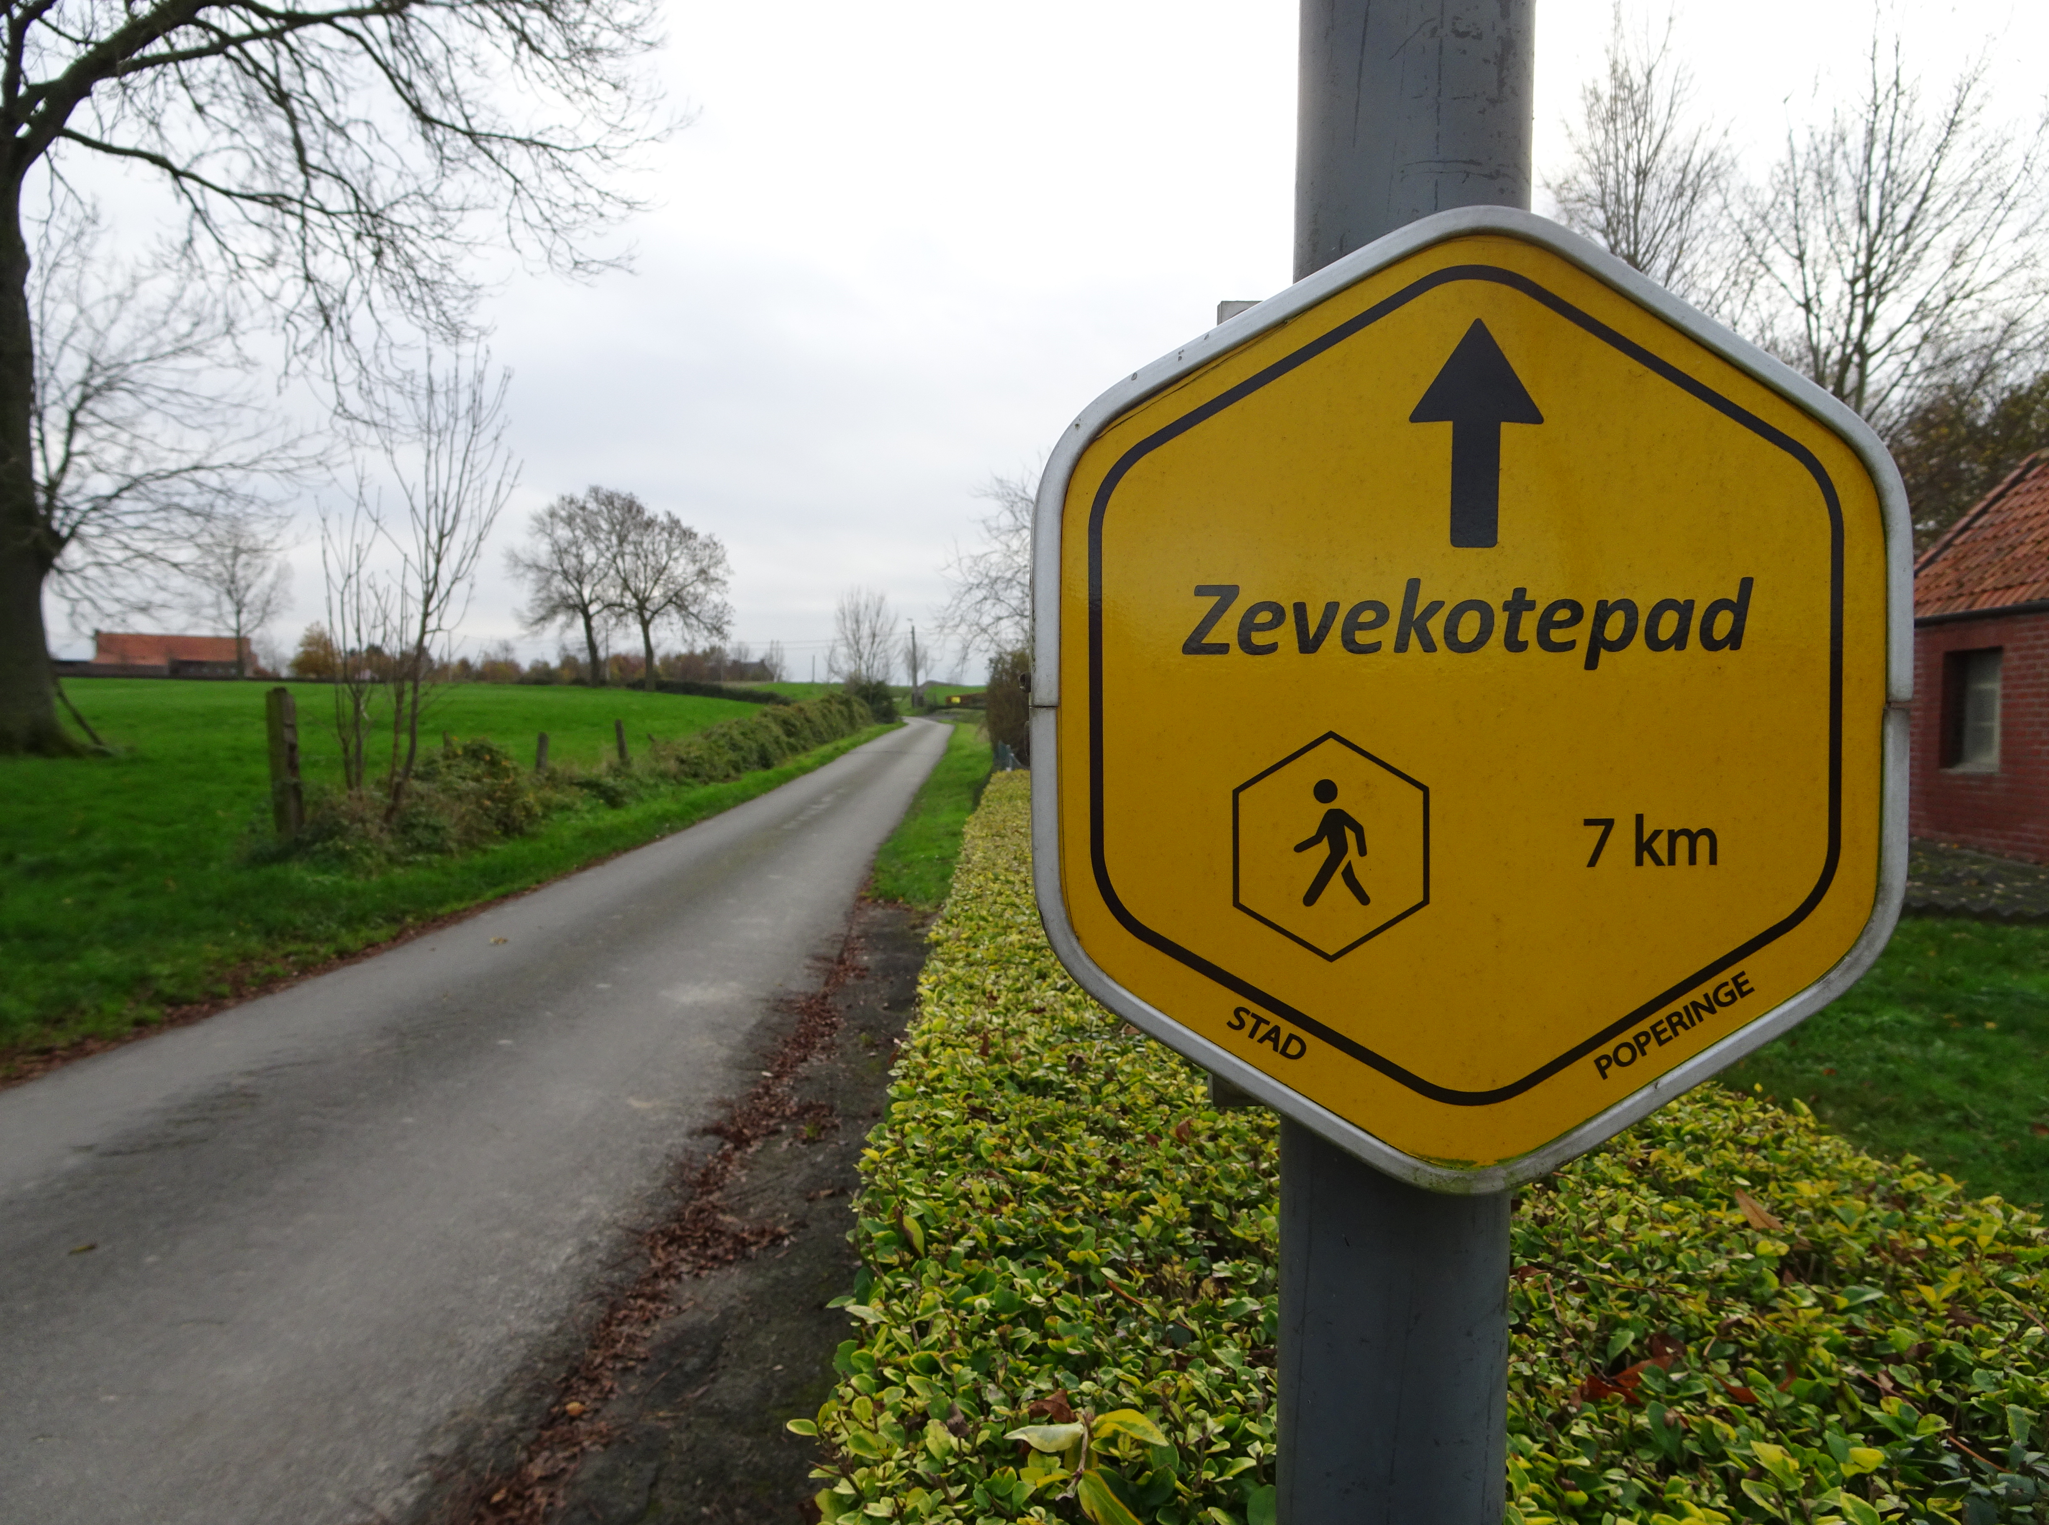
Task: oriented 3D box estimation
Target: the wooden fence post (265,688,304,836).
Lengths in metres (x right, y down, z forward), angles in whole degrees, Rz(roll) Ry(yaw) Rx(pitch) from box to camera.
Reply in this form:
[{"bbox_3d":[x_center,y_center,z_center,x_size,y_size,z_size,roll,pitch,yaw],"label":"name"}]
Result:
[{"bbox_3d":[-6.923,0.015,13.300,0.230,1.454,0.200,-2,4,-35],"label":"wooden fence post"}]

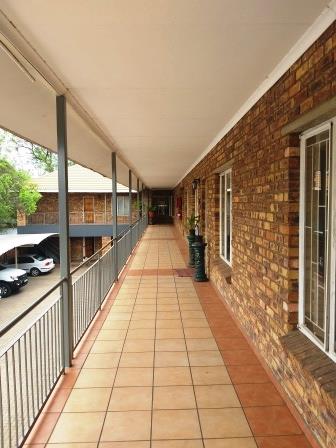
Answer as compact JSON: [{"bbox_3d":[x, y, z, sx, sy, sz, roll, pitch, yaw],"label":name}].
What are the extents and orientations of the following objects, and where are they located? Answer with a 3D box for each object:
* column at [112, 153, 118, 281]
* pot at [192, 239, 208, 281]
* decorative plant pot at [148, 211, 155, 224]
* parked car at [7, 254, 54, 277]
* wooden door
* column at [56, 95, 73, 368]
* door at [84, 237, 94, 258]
[{"bbox_3d":[-1.060,-0.131,6.744,0.077,2.540,0.077,0,4,-1],"label":"column"},{"bbox_3d":[0.652,0.740,6.764,0.310,0.790,0.310,0,4,-1],"label":"pot"},{"bbox_3d":[-1.209,-0.479,24.998,0.430,0.980,0.430,0,4,0],"label":"decorative plant pot"},{"bbox_3d":[-9.809,2.631,22.462,4.470,1.420,1.750,0,4,-1],"label":"parked car"},{"bbox_3d":[-6.182,-1.098,26.363,0.880,2.100,0.080,0,4,-1],"label":"wooden door"},{"bbox_3d":[-0.961,0.090,3.162,0.077,2.540,0.077,0,4,-1],"label":"column"},{"bbox_3d":[-6.175,1.717,26.537,0.860,2.050,0.080,0,4,-1],"label":"door"}]

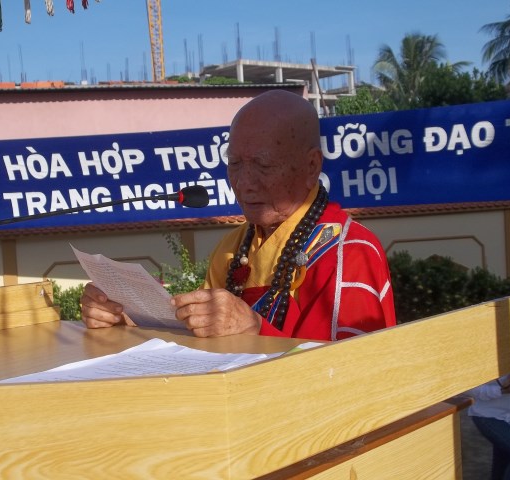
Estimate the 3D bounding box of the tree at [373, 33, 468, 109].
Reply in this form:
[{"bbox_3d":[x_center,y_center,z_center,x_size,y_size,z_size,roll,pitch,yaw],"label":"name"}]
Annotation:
[{"bbox_3d":[9.000,-4.600,45.000,5.200,12.300,5.200,-3,0,11],"label":"tree"}]

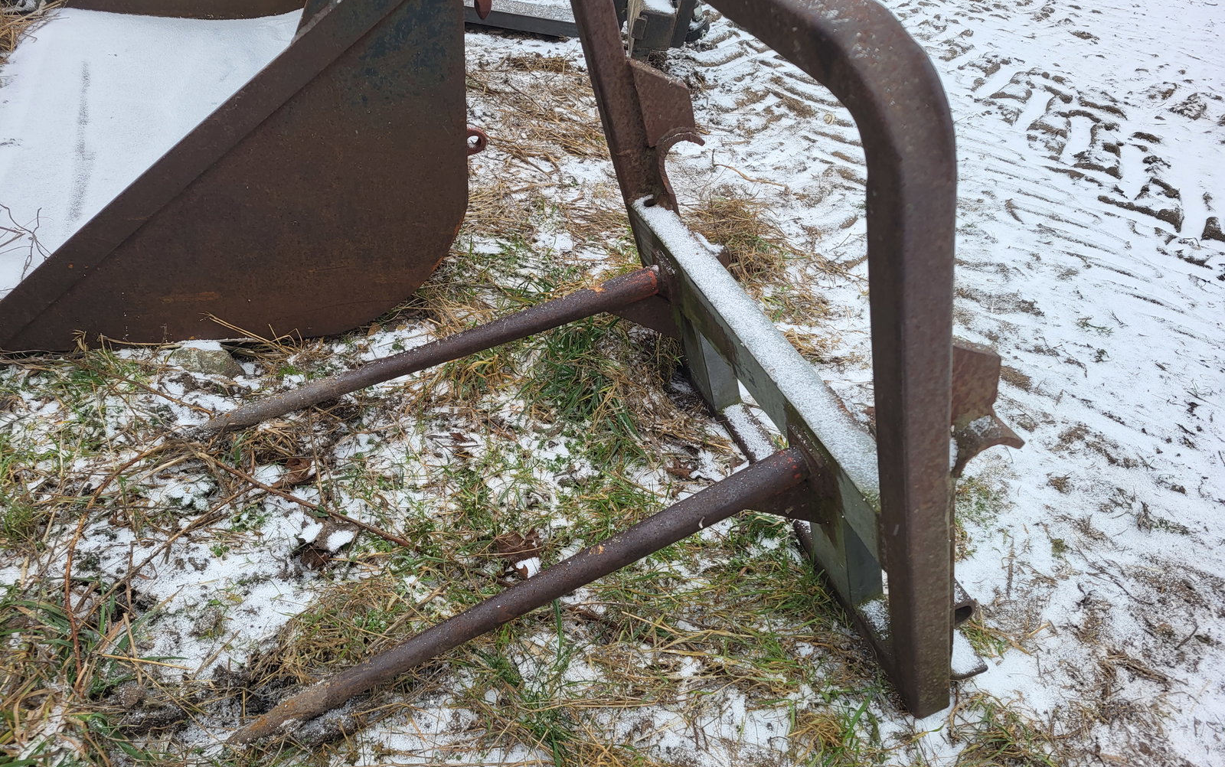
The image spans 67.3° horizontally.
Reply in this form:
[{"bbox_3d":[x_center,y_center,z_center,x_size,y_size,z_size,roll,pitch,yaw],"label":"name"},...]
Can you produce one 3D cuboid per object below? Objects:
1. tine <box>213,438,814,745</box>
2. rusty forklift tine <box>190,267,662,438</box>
[{"bbox_3d":[-0.138,0.331,1.413,0.969,0.060,0.059,-25,42,-4],"label":"tine"},{"bbox_3d":[-0.391,-0.060,1.969,1.030,0.060,0.059,-19,40,-4],"label":"rusty forklift tine"}]

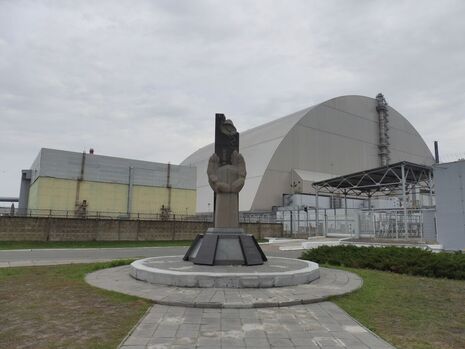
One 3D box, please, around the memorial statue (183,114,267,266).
[{"bbox_3d":[-0.195,0.332,10.707,2.726,4.928,2.556,1,-9,-5],"label":"memorial statue"}]

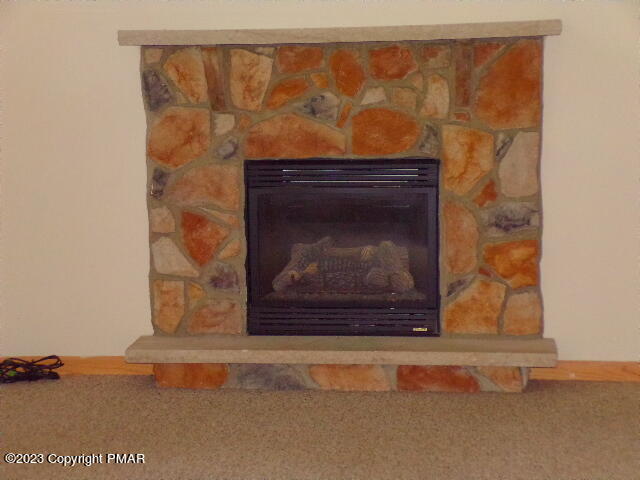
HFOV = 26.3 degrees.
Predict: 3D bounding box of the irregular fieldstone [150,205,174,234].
[{"bbox_3d":[-0.719,-0.099,6.309,0.113,0.120,0.060,0,8,8],"label":"irregular fieldstone"}]

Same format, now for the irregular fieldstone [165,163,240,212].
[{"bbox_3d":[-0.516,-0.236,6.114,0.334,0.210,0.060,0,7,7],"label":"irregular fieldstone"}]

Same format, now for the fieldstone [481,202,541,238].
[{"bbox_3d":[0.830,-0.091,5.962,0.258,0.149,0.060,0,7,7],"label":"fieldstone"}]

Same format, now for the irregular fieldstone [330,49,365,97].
[{"bbox_3d":[0.131,-0.781,6.377,0.159,0.221,0.070,0,7,7],"label":"irregular fieldstone"}]

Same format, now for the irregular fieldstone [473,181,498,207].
[{"bbox_3d":[0.738,-0.210,6.098,0.115,0.116,0.055,0,8,8],"label":"irregular fieldstone"}]

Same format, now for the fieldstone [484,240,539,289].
[{"bbox_3d":[0.896,0.112,6.389,0.253,0.230,0.075,0,7,7],"label":"fieldstone"}]

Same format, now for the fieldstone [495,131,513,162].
[{"bbox_3d":[0.812,-0.416,6.055,0.079,0.123,0.050,0,8,8],"label":"fieldstone"}]

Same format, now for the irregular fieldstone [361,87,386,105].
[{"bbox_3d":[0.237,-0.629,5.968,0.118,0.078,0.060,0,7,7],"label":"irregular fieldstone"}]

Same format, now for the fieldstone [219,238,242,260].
[{"bbox_3d":[-0.424,0.044,6.542,0.111,0.098,0.055,0,7,7],"label":"fieldstone"}]

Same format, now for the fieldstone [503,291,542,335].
[{"bbox_3d":[0.948,0.337,6.407,0.175,0.203,0.070,0,7,7],"label":"fieldstone"}]

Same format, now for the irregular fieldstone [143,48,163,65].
[{"bbox_3d":[-0.783,-0.868,6.477,0.092,0.075,0.055,0,7,7],"label":"irregular fieldstone"}]

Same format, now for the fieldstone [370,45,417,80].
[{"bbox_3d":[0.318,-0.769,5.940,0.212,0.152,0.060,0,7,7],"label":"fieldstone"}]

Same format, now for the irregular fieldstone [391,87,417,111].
[{"bbox_3d":[0.373,-0.630,6.083,0.115,0.106,0.055,0,8,8],"label":"irregular fieldstone"}]

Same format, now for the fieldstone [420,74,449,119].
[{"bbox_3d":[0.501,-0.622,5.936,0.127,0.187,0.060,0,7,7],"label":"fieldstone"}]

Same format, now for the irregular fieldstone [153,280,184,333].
[{"bbox_3d":[-0.697,0.303,6.371,0.152,0.245,0.070,0,8,8],"label":"irregular fieldstone"}]

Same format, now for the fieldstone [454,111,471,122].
[{"bbox_3d":[0.631,-0.548,6.056,0.070,0.053,0.045,0,8,8],"label":"fieldstone"}]

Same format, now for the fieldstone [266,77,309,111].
[{"bbox_3d":[-0.146,-0.687,6.422,0.203,0.151,0.065,0,7,7],"label":"fieldstone"}]

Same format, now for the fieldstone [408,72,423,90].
[{"bbox_3d":[0.424,-0.703,6.061,0.062,0.079,0.045,0,8,8],"label":"fieldstone"}]

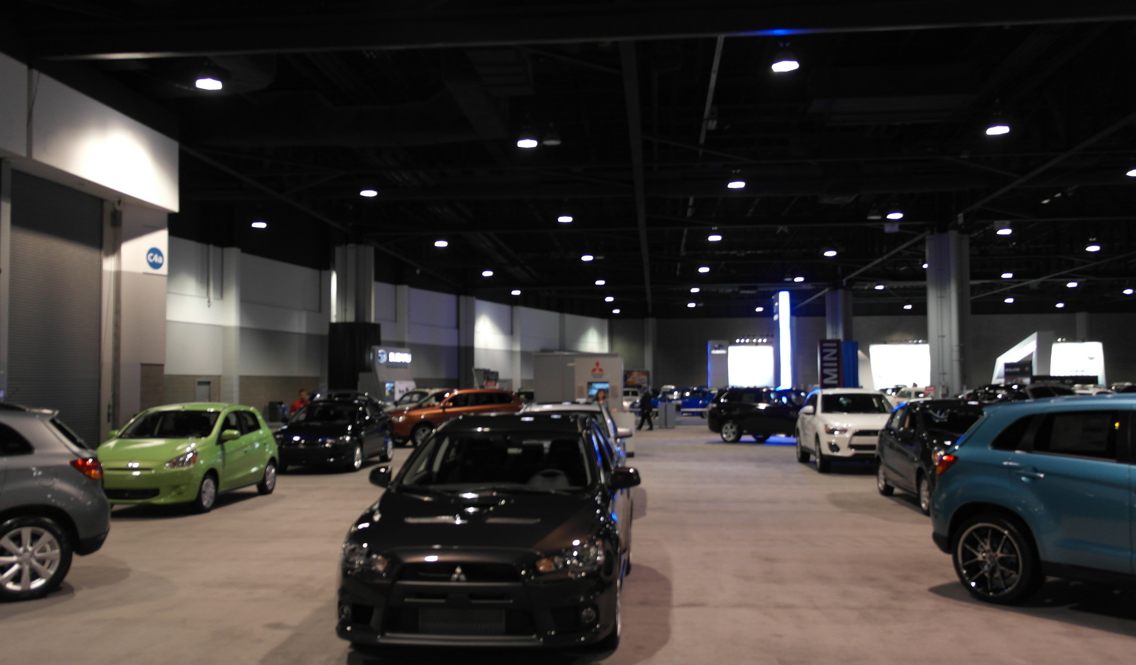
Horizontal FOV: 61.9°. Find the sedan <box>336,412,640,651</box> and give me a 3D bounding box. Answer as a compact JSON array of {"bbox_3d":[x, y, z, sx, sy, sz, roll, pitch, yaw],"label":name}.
[{"bbox_3d":[-0.456,1.398,7.499,1.830,1.480,4.520,-1,-3,5],"label":"sedan"}]

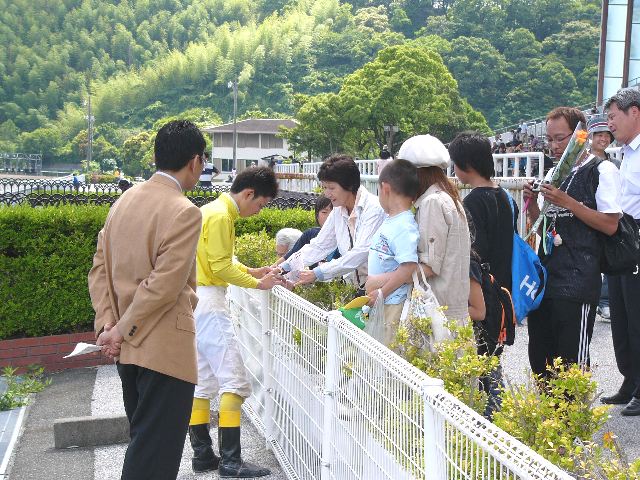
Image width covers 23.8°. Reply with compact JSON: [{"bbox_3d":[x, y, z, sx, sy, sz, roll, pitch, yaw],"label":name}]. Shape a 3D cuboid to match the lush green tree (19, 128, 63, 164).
[{"bbox_3d":[-44.087,-14.643,240.000,7.400,6.400,7.000,1,3,0],"label":"lush green tree"}]

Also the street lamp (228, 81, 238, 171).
[{"bbox_3d":[-6.561,-8.306,115.000,0.750,7.900,0.400,1,3,-6],"label":"street lamp"}]

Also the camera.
[{"bbox_3d":[1.062,-0.261,7.400,0.035,0.058,0.090,-20,15,-37],"label":"camera"}]

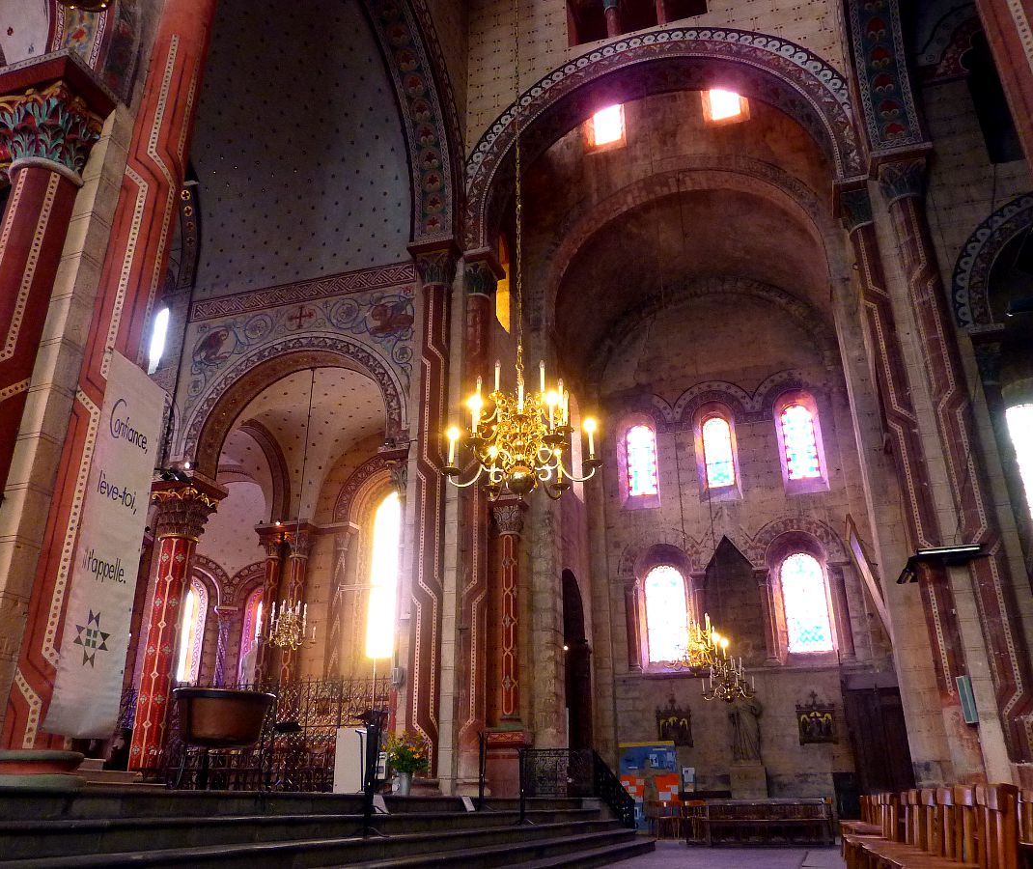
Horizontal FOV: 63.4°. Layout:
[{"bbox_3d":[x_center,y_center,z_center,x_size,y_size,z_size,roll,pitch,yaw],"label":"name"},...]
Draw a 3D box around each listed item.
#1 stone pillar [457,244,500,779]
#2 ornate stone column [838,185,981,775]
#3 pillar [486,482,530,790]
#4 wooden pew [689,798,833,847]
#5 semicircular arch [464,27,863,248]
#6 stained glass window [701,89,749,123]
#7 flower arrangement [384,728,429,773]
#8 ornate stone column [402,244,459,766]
[{"bbox_3d":[-0.593,1.038,14.614,0.700,9.700,0.720,0,-23,0],"label":"stone pillar"},{"bbox_3d":[5.195,0.353,11.169,0.580,8.830,0.880,-7,-25,16],"label":"ornate stone column"},{"bbox_3d":[-0.143,4.355,18.258,0.800,6.550,0.800,-7,-24,15],"label":"pillar"},{"bbox_3d":[5.231,8.322,17.928,2.850,0.870,0.700,-7,-24,15],"label":"wooden pew"},{"bbox_3d":[2.270,-5.027,14.542,6.358,3.751,0.900,-7,-25,16],"label":"semicircular arch"},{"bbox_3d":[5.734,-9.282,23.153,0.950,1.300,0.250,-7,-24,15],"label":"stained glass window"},{"bbox_3d":[-1.268,3.668,9.686,0.520,0.503,0.500,0,-24,0],"label":"flower arrangement"},{"bbox_3d":[-1.255,0.780,12.478,0.760,8.480,0.700,-7,-25,16],"label":"ornate stone column"}]

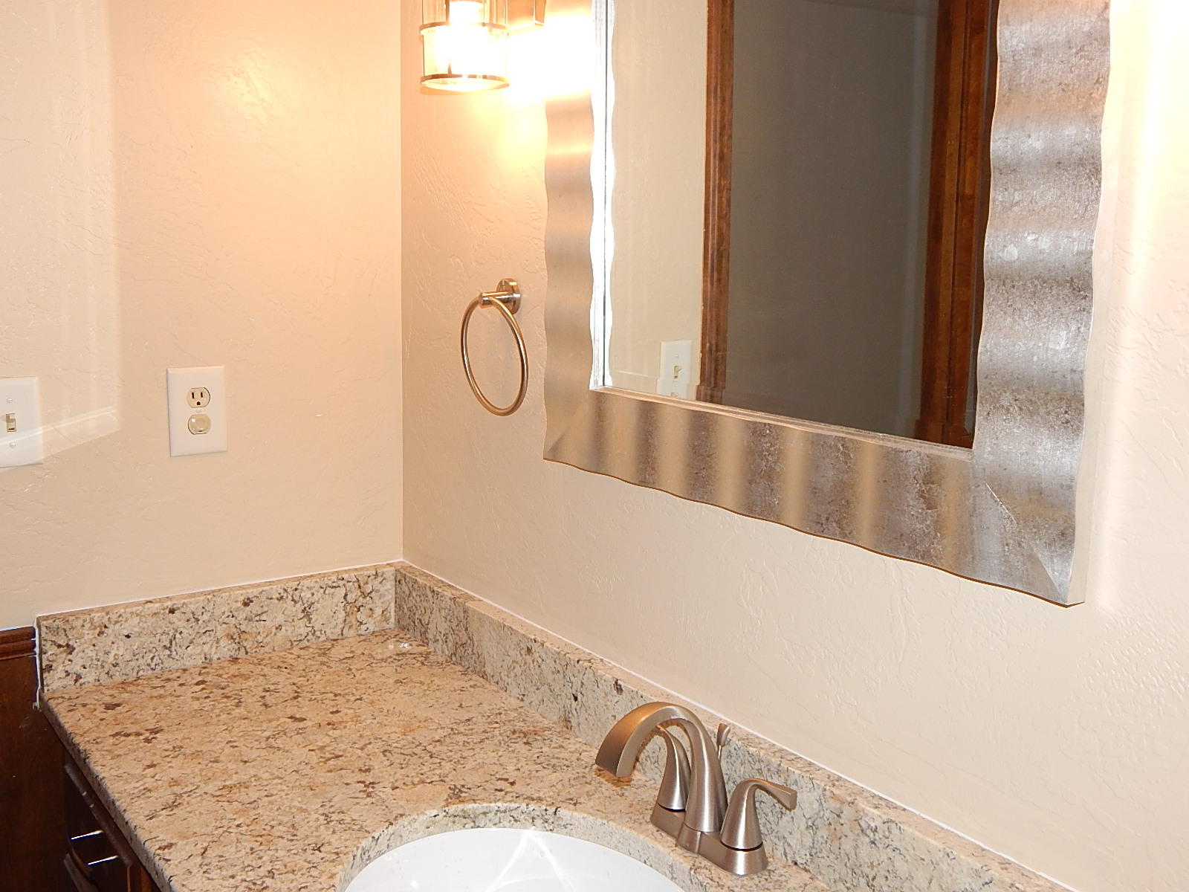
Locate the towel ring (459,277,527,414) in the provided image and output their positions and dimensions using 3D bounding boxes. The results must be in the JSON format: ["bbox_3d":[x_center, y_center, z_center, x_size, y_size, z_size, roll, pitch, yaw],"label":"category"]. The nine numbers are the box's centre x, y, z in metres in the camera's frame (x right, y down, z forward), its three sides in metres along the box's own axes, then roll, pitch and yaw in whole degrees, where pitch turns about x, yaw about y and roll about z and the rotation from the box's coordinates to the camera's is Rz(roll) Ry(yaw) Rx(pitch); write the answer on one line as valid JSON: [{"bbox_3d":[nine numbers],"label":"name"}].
[{"bbox_3d":[-0.129,-0.130,1.542,0.051,0.180,0.160,-5,12,-36],"label":"towel ring"}]

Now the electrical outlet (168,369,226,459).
[{"bbox_3d":[-0.557,-0.049,1.646,0.079,0.124,0.009,-5,12,-36],"label":"electrical outlet"}]

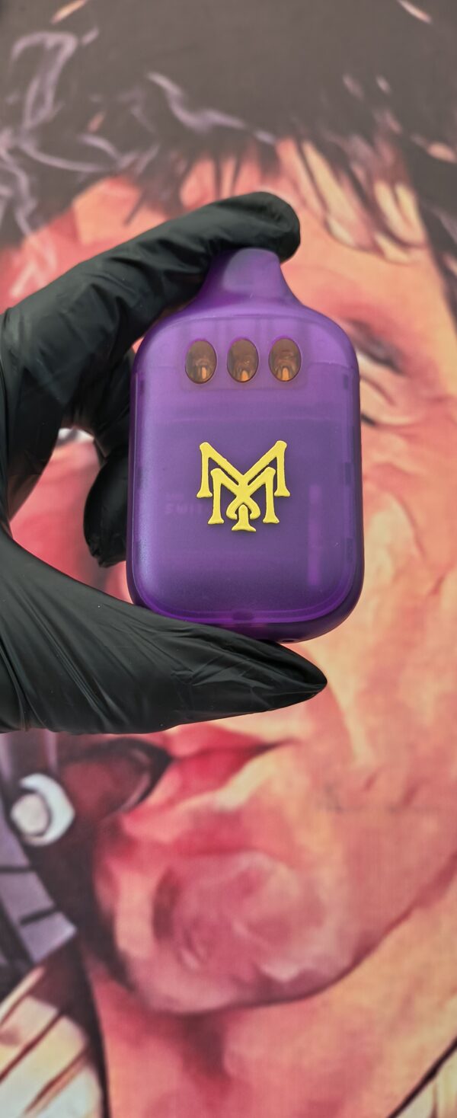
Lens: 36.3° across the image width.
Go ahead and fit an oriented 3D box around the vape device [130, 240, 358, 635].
[{"bbox_3d":[0.004,-0.026,0.153,0.050,0.088,0.021,0,-10,5],"label":"vape device"}]

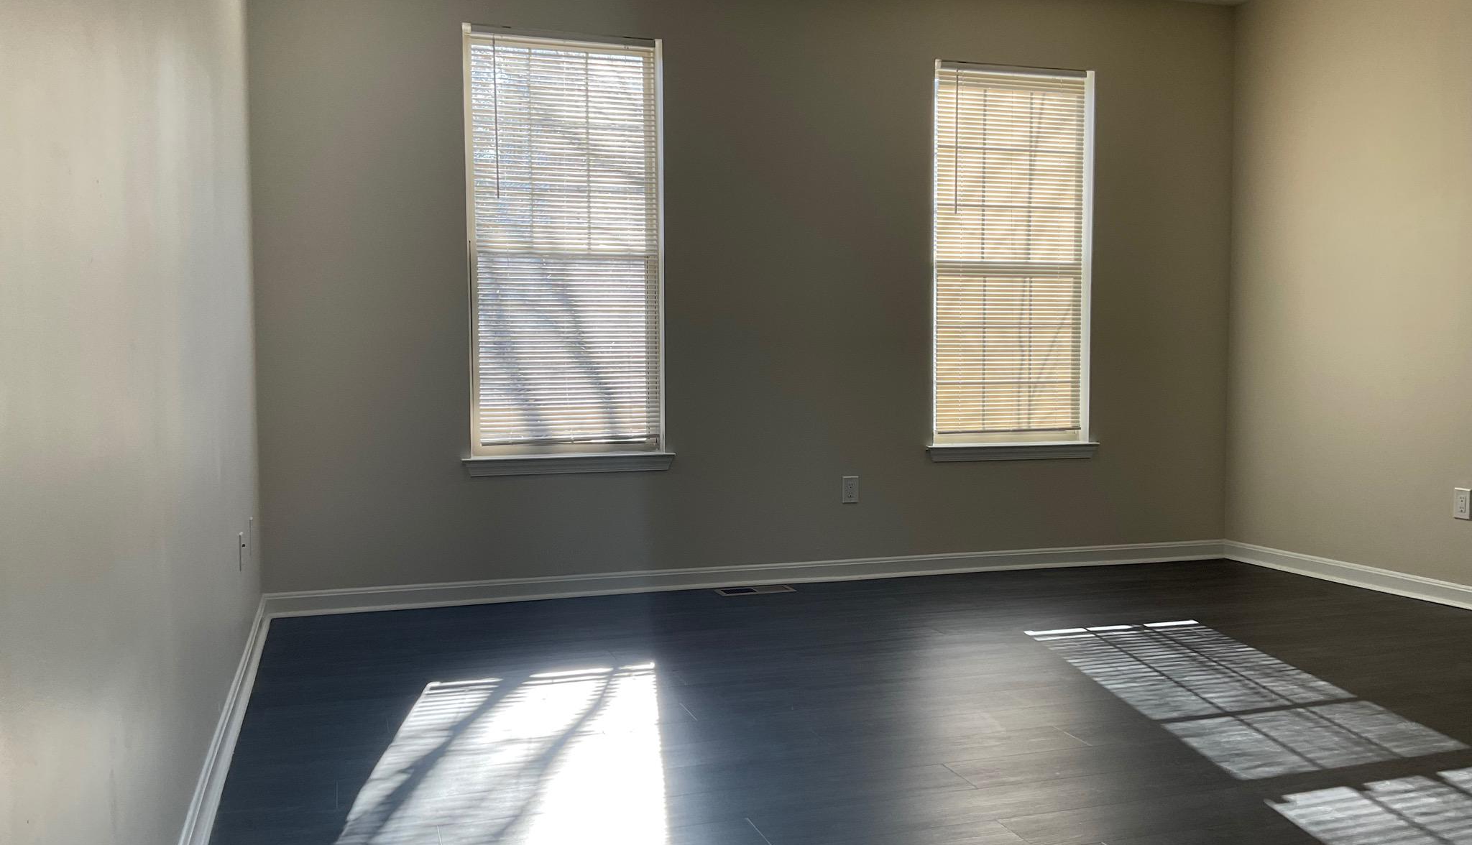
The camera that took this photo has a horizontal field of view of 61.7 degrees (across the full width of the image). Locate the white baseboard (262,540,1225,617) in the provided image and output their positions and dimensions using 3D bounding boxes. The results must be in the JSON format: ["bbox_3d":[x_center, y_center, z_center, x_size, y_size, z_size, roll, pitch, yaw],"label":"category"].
[{"bbox_3d":[0.303,0.668,5.455,4.446,0.090,0.025,-1,3,-18],"label":"white baseboard"}]

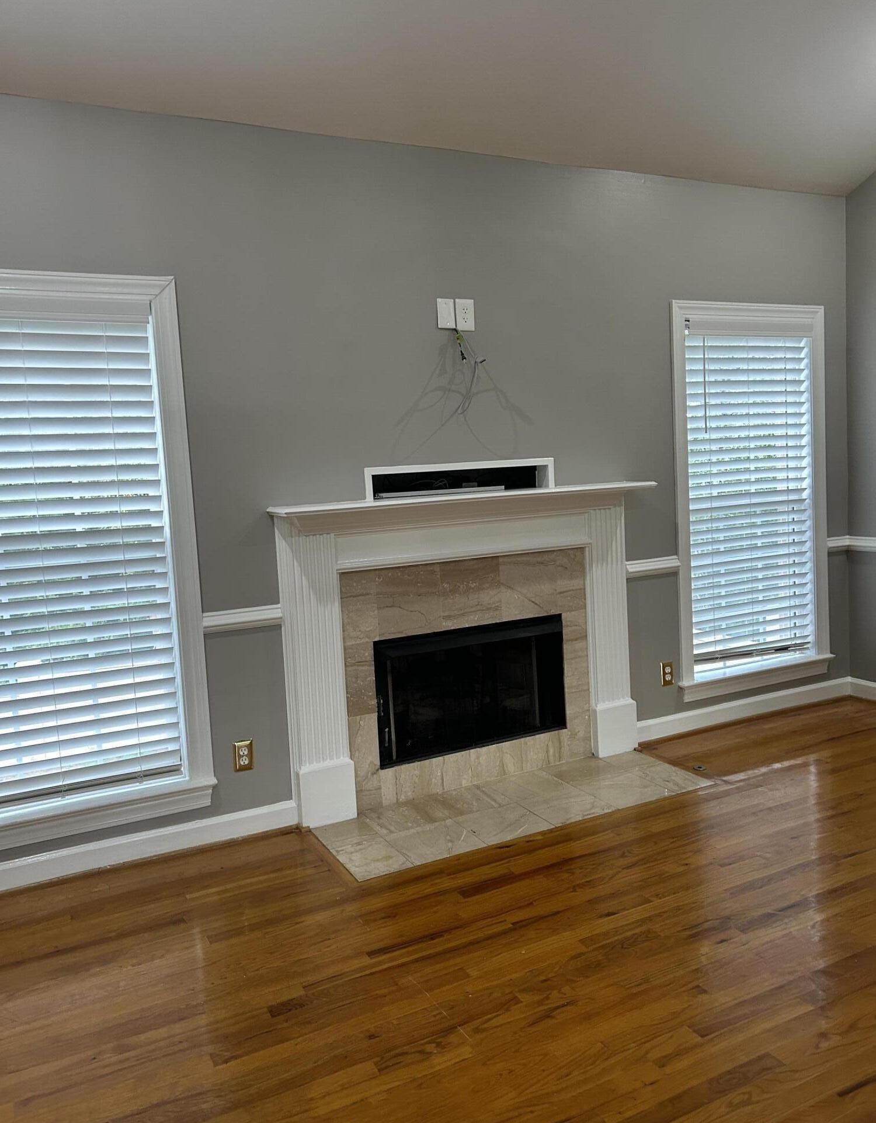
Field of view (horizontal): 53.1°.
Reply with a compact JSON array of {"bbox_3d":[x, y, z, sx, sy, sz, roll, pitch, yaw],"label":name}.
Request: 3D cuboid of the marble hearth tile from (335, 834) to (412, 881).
[{"bbox_3d":[-0.245,1.105,3.261,0.220,0.013,0.307,-6,7,-26],"label":"marble hearth tile"}]

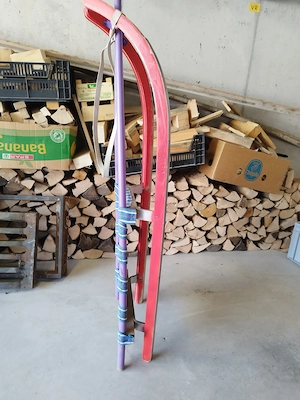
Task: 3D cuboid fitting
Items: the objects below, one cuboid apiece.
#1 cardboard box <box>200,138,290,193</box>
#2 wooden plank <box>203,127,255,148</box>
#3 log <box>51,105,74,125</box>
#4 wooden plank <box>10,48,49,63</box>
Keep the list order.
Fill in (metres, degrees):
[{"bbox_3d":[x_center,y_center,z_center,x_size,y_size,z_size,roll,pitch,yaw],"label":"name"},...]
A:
[{"bbox_3d":[0.664,-0.272,2.058,0.525,0.243,0.390,11,17,-15],"label":"cardboard box"},{"bbox_3d":[0.544,-0.432,1.920,0.346,0.070,0.028,22,17,25],"label":"wooden plank"},{"bbox_3d":[-0.526,-0.518,1.697,0.125,0.110,0.270,-6,17,-11],"label":"log"},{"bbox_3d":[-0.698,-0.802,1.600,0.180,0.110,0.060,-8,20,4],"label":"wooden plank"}]

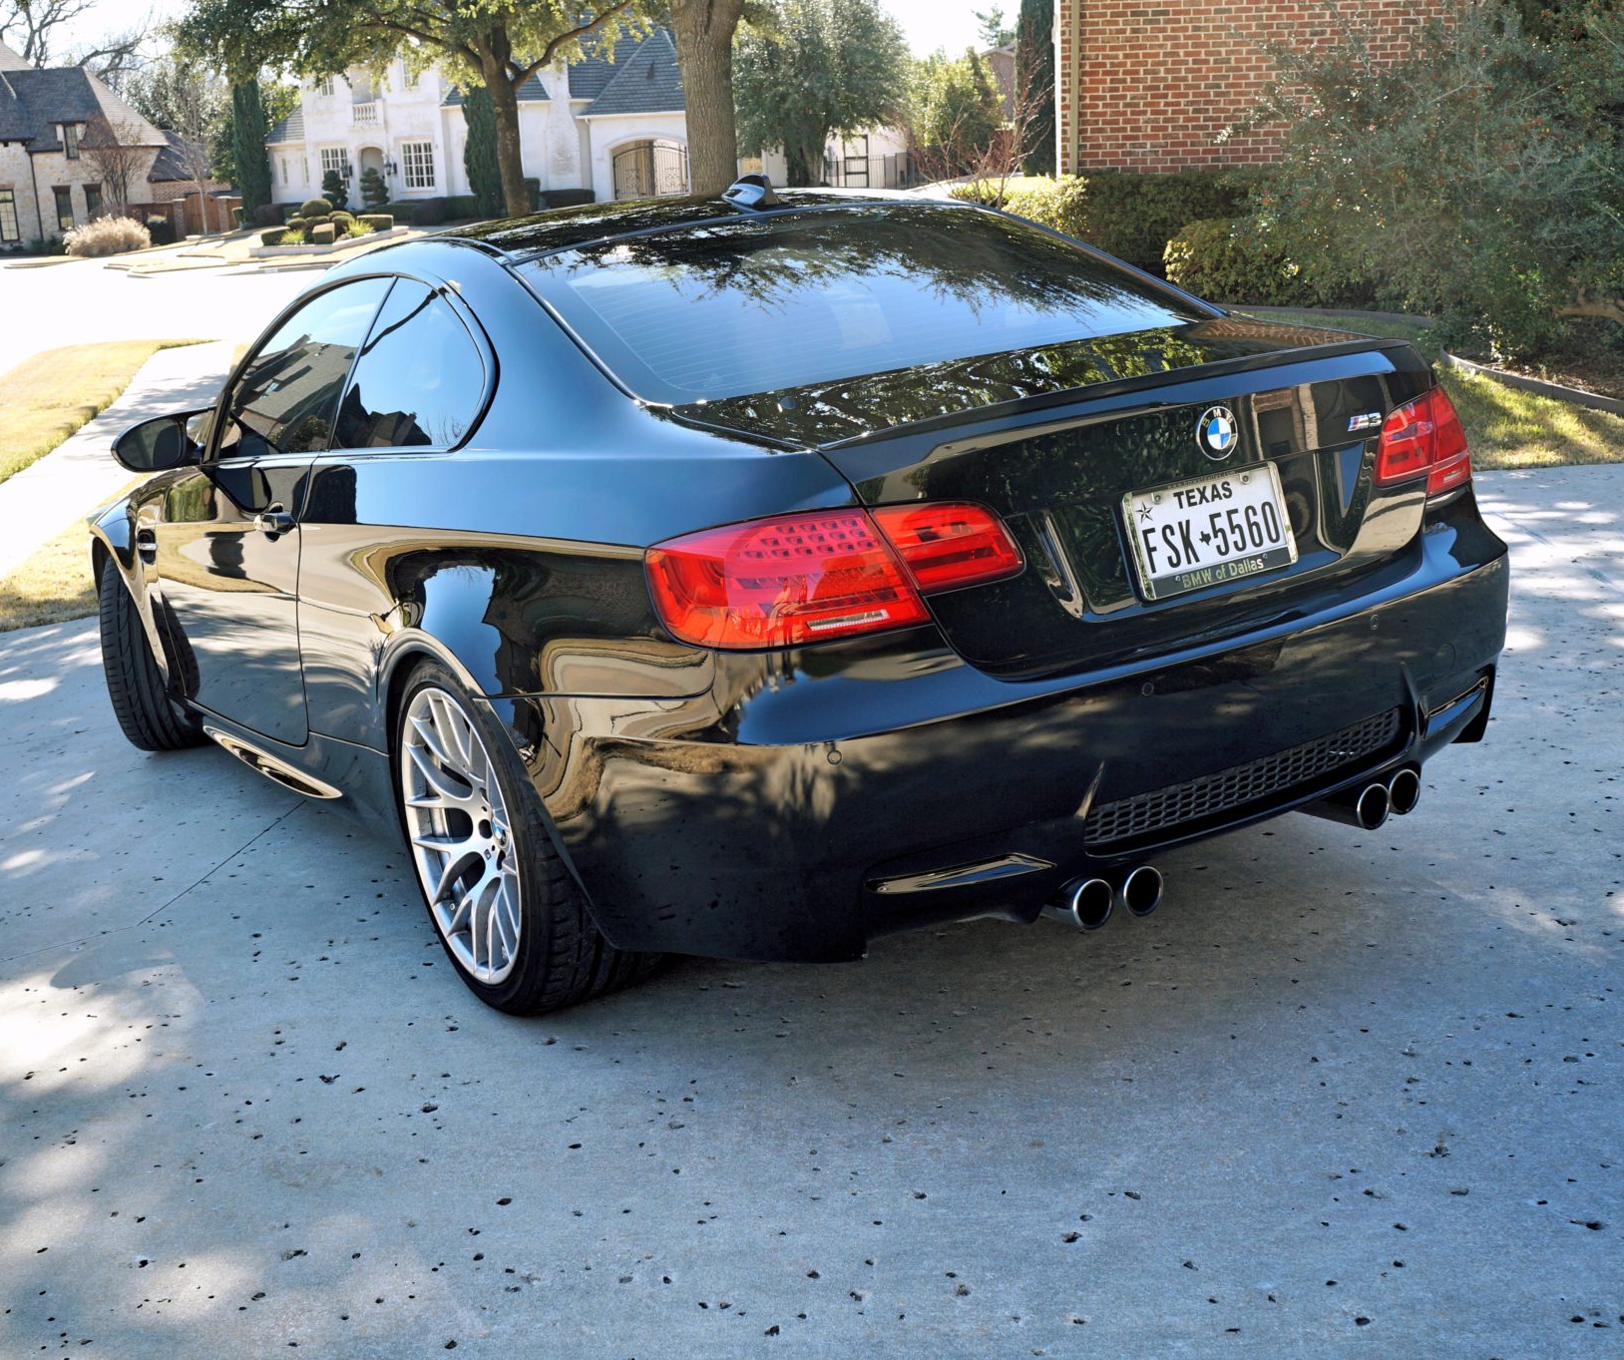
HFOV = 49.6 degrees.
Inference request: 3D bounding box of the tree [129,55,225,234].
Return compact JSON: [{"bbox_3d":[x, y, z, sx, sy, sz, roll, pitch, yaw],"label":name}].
[{"bbox_3d":[-25.117,-21.138,69.177,3.600,6.657,3.600,-7,15,-18],"label":"tree"}]

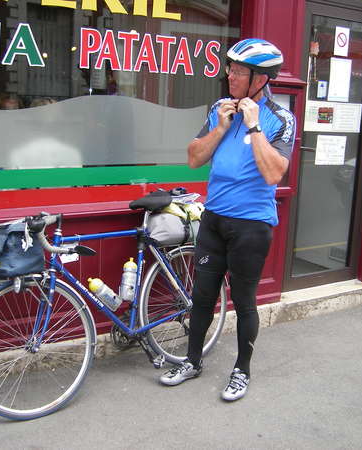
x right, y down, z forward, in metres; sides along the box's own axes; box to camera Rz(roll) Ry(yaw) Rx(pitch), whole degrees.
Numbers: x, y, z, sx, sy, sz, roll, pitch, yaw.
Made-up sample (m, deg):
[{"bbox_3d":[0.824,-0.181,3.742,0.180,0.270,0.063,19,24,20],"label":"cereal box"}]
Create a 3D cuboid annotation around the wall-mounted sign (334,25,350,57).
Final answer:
[{"bbox_3d":[1.133,-1.285,4.262,0.142,0.192,0.008,-5,14,-34],"label":"wall-mounted sign"}]

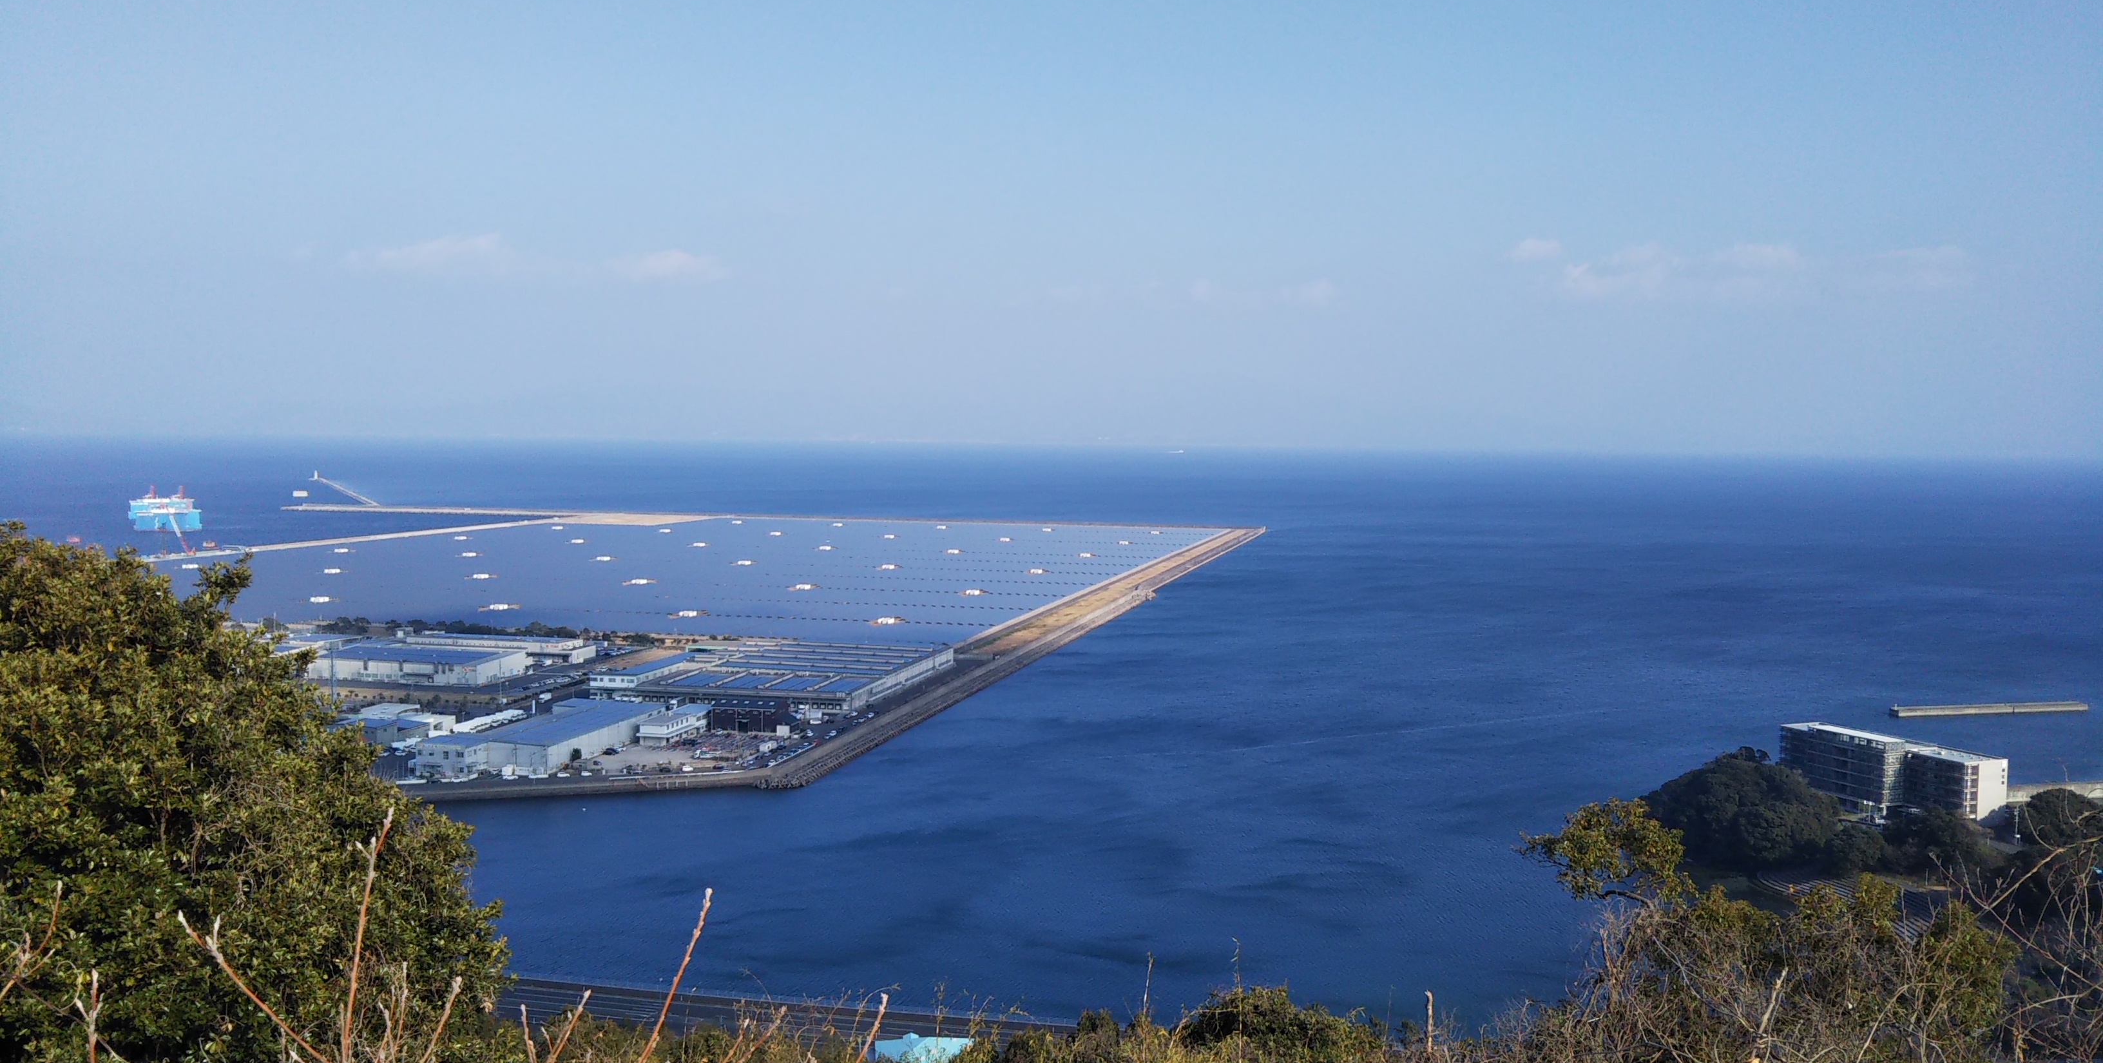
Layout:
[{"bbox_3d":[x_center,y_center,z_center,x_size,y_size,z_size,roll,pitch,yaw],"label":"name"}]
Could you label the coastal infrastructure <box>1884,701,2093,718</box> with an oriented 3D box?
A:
[{"bbox_3d":[440.988,83.782,855.262,104.424,3.363,6.304,0,3,-14],"label":"coastal infrastructure"}]

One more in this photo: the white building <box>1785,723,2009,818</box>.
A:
[{"bbox_3d":[242.821,69.437,527.049,25.480,20.350,54.128,-1,4,-33],"label":"white building"}]

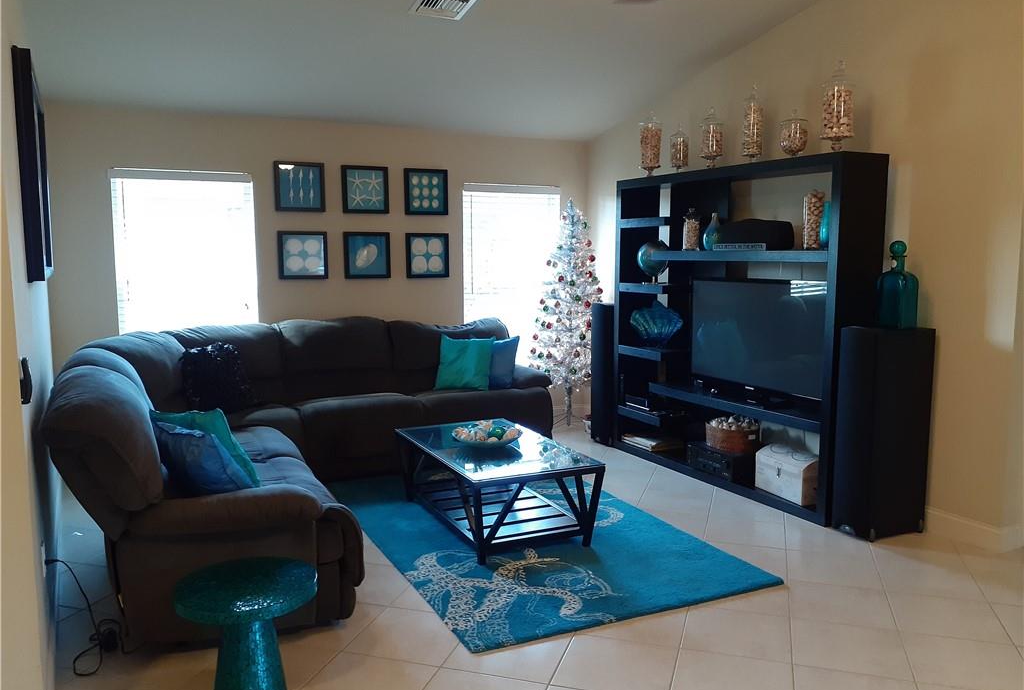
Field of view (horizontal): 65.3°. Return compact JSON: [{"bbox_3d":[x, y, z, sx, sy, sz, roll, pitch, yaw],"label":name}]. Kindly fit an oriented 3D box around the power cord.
[{"bbox_3d":[-1.539,0.959,2.932,0.276,0.384,0.296,-3,7,-27],"label":"power cord"}]

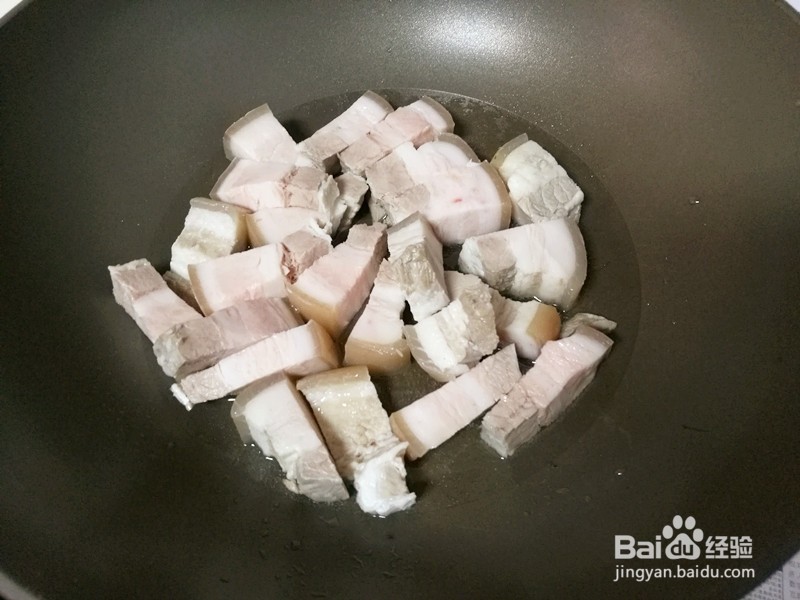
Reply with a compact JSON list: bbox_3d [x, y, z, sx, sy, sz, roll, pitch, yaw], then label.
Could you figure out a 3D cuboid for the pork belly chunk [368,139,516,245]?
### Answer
[{"bbox_3d":[0.018,-0.044,0.275,0.053,0.025,0.039,-9,60,-4],"label":"pork belly chunk"}]

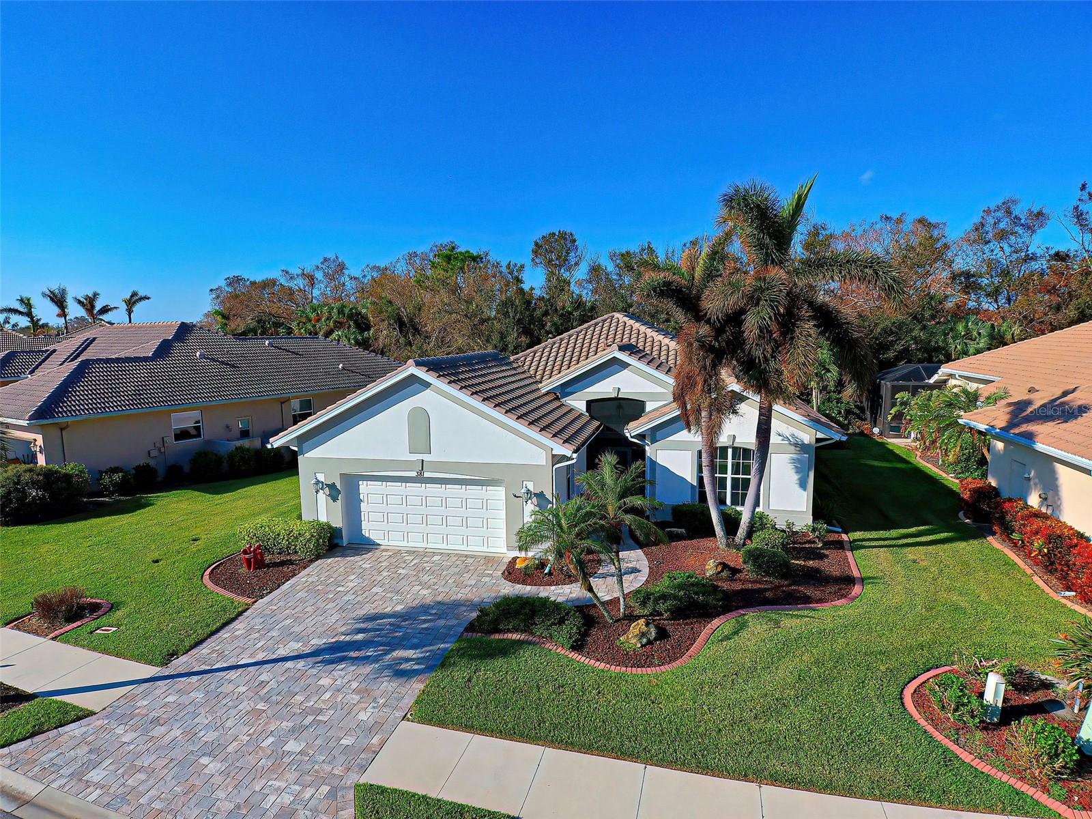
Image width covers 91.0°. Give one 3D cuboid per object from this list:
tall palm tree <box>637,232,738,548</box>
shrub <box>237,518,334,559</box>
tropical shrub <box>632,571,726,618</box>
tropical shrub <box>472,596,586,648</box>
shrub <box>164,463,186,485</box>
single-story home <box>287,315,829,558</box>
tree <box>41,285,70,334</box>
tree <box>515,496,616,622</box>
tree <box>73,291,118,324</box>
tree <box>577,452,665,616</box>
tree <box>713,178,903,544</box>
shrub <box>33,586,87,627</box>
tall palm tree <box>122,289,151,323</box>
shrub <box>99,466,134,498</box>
[{"bbox_3d":[3.784,-0.408,14.453,2.860,8.360,2.860,1,8,14],"label":"tall palm tree"},{"bbox_3d":[-7.471,3.673,15.400,2.750,0.880,1.150,1,6,11],"label":"shrub"},{"bbox_3d":[2.790,3.898,11.473,1.990,0.750,1.430,1,8,14],"label":"tropical shrub"},{"bbox_3d":[-0.335,4.223,10.914,2.200,0.640,1.250,1,6,11],"label":"tropical shrub"},{"bbox_3d":[-16.837,2.902,24.365,0.880,0.850,0.920,-5,7,-35],"label":"shrub"},{"bbox_3d":[1.999,-0.523,21.861,15.570,6.700,18.100,1,8,14],"label":"single-story home"},{"bbox_3d":[-51.240,-6.353,56.675,2.400,13.302,2.800,-6,8,-42],"label":"tree"},{"bbox_3d":[0.409,3.121,11.162,2.066,2.695,1.950,0,6,2],"label":"tree"},{"bbox_3d":[-50.134,-6.644,60.380,3.888,13.099,4.000,-5,8,-39],"label":"tree"},{"bbox_3d":[1.584,2.652,11.346,1.846,3.564,1.900,0,6,8],"label":"tree"},{"bbox_3d":[6.925,-1.063,14.689,4.601,10.152,4.800,2,7,26],"label":"tree"},{"bbox_3d":[-10.208,4.144,11.272,0.870,0.780,0.870,1,8,14],"label":"shrub"},{"bbox_3d":[-45.690,-6.738,60.510,2.750,13.160,2.900,-5,7,-37],"label":"tall palm tree"},{"bbox_3d":[-16.679,2.792,20.795,1.120,1.140,1.120,1,8,14],"label":"shrub"}]

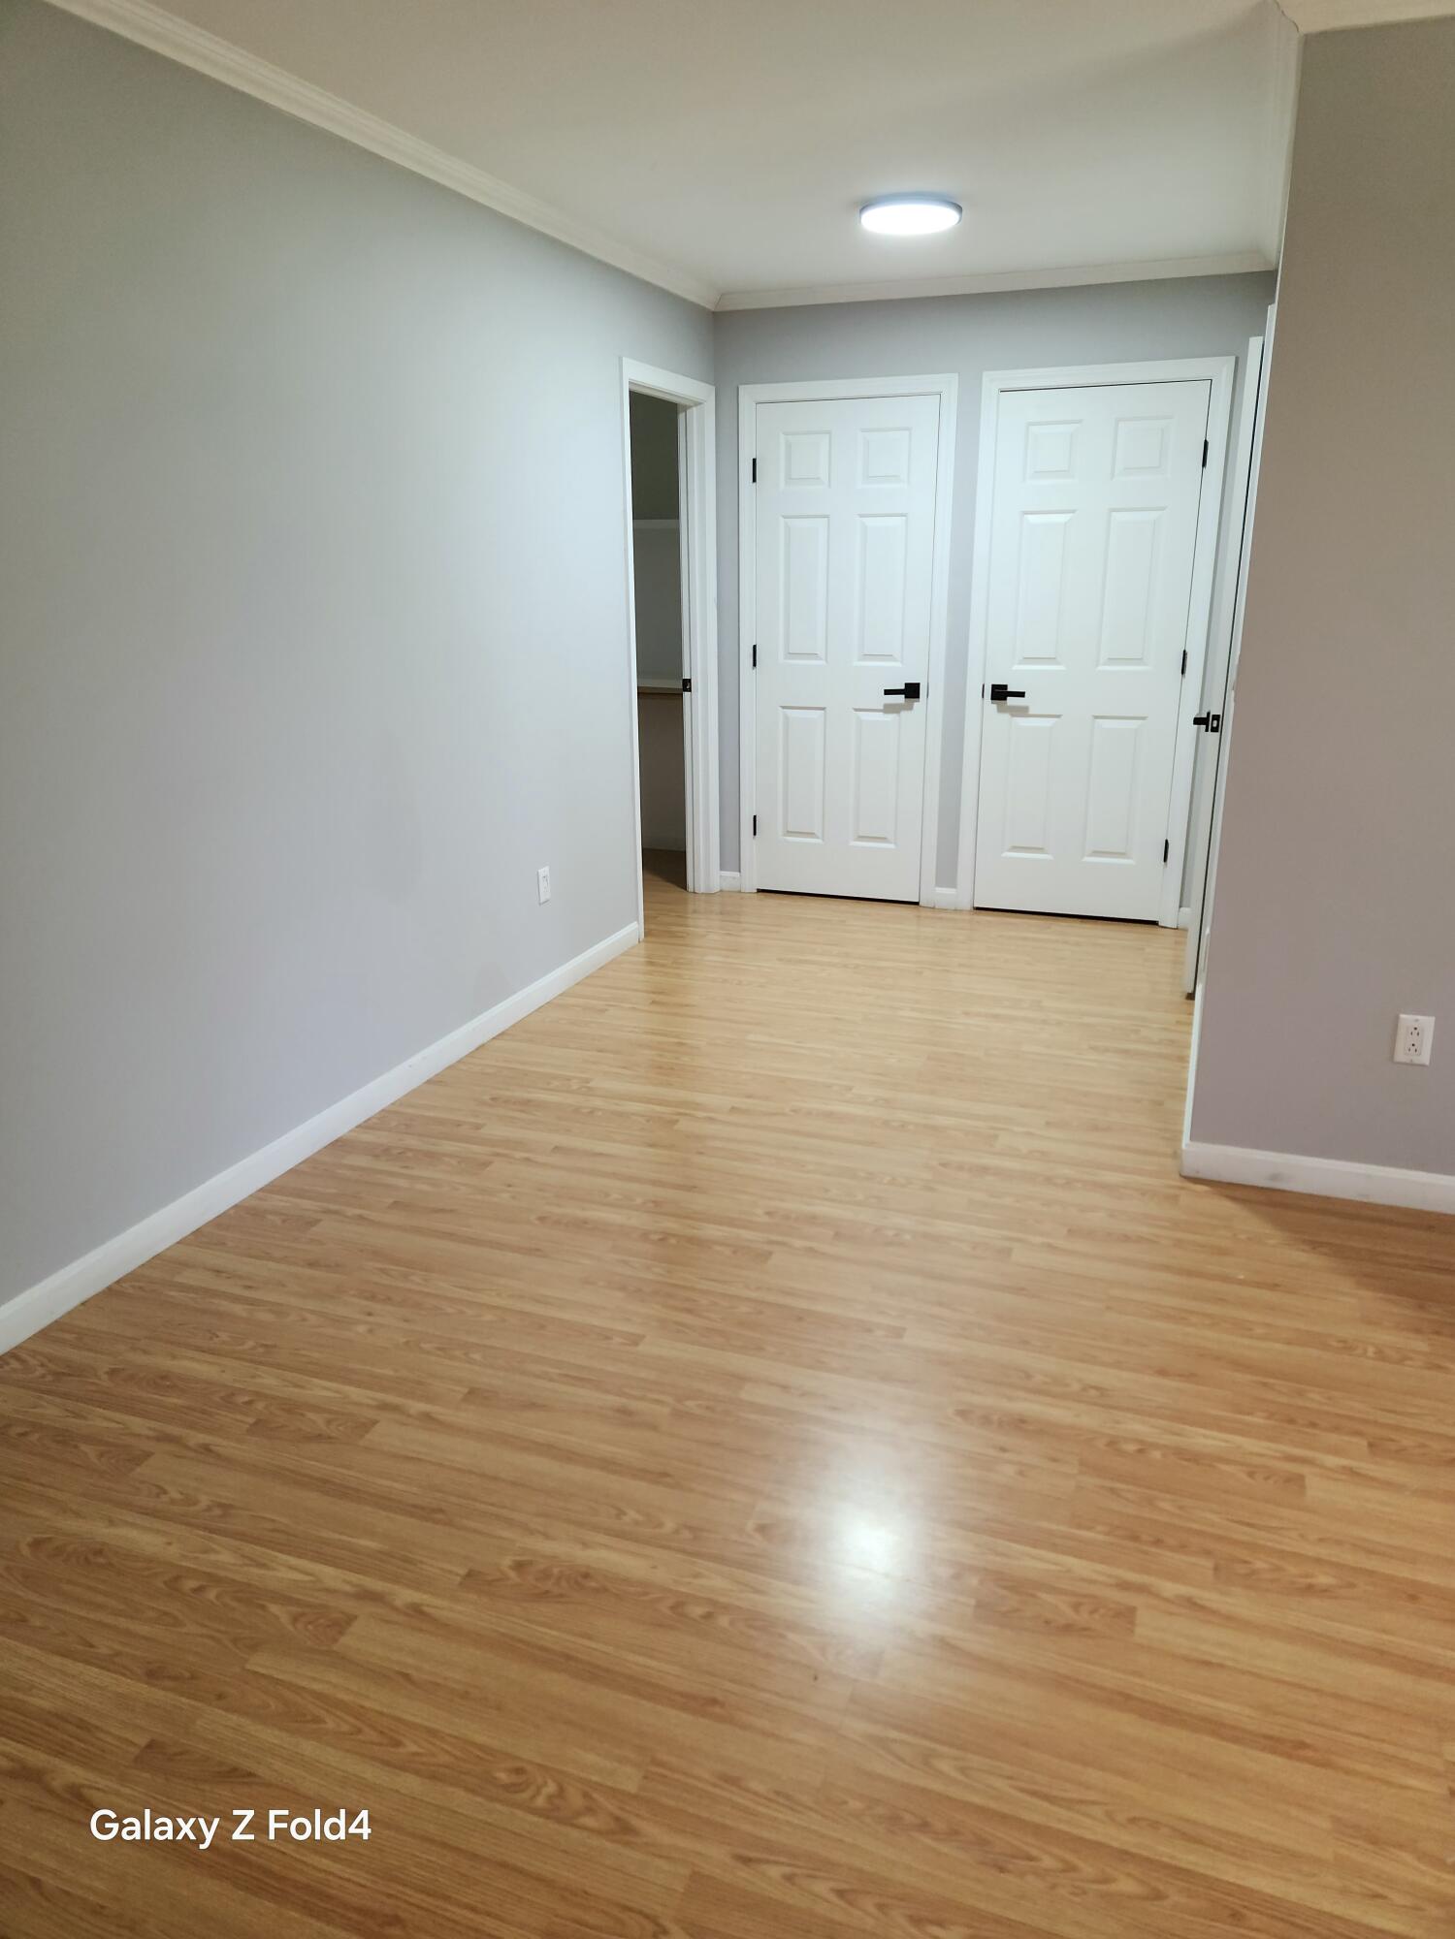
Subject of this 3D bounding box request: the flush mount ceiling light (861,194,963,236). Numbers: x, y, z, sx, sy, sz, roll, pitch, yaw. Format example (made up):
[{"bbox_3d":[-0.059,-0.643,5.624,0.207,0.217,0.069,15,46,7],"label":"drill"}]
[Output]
[{"bbox_3d":[0.551,-2.268,3.871,0.302,0.042,0.302,0,18,0],"label":"flush mount ceiling light"}]

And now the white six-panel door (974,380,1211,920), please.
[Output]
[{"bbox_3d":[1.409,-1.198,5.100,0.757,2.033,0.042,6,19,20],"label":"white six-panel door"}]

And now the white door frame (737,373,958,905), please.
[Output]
[{"bbox_3d":[0.493,-1.334,5.453,0.895,2.118,0.120,6,19,20],"label":"white door frame"}]

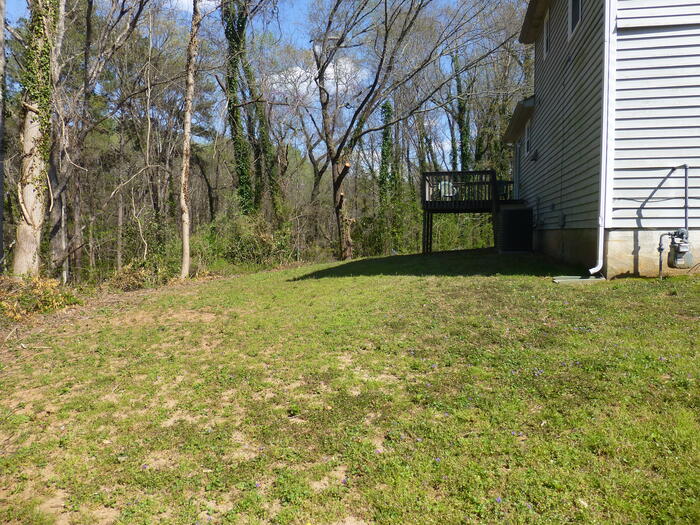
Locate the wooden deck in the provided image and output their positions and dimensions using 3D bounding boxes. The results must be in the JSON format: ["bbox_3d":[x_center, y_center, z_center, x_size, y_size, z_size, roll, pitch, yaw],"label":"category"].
[{"bbox_3d":[4.247,-1.658,16.911,3.180,2.620,3.650,1,4,13],"label":"wooden deck"}]

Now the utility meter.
[{"bbox_3d":[4.059,-0.171,5.944,0.210,0.475,0.215,1,4,13],"label":"utility meter"}]

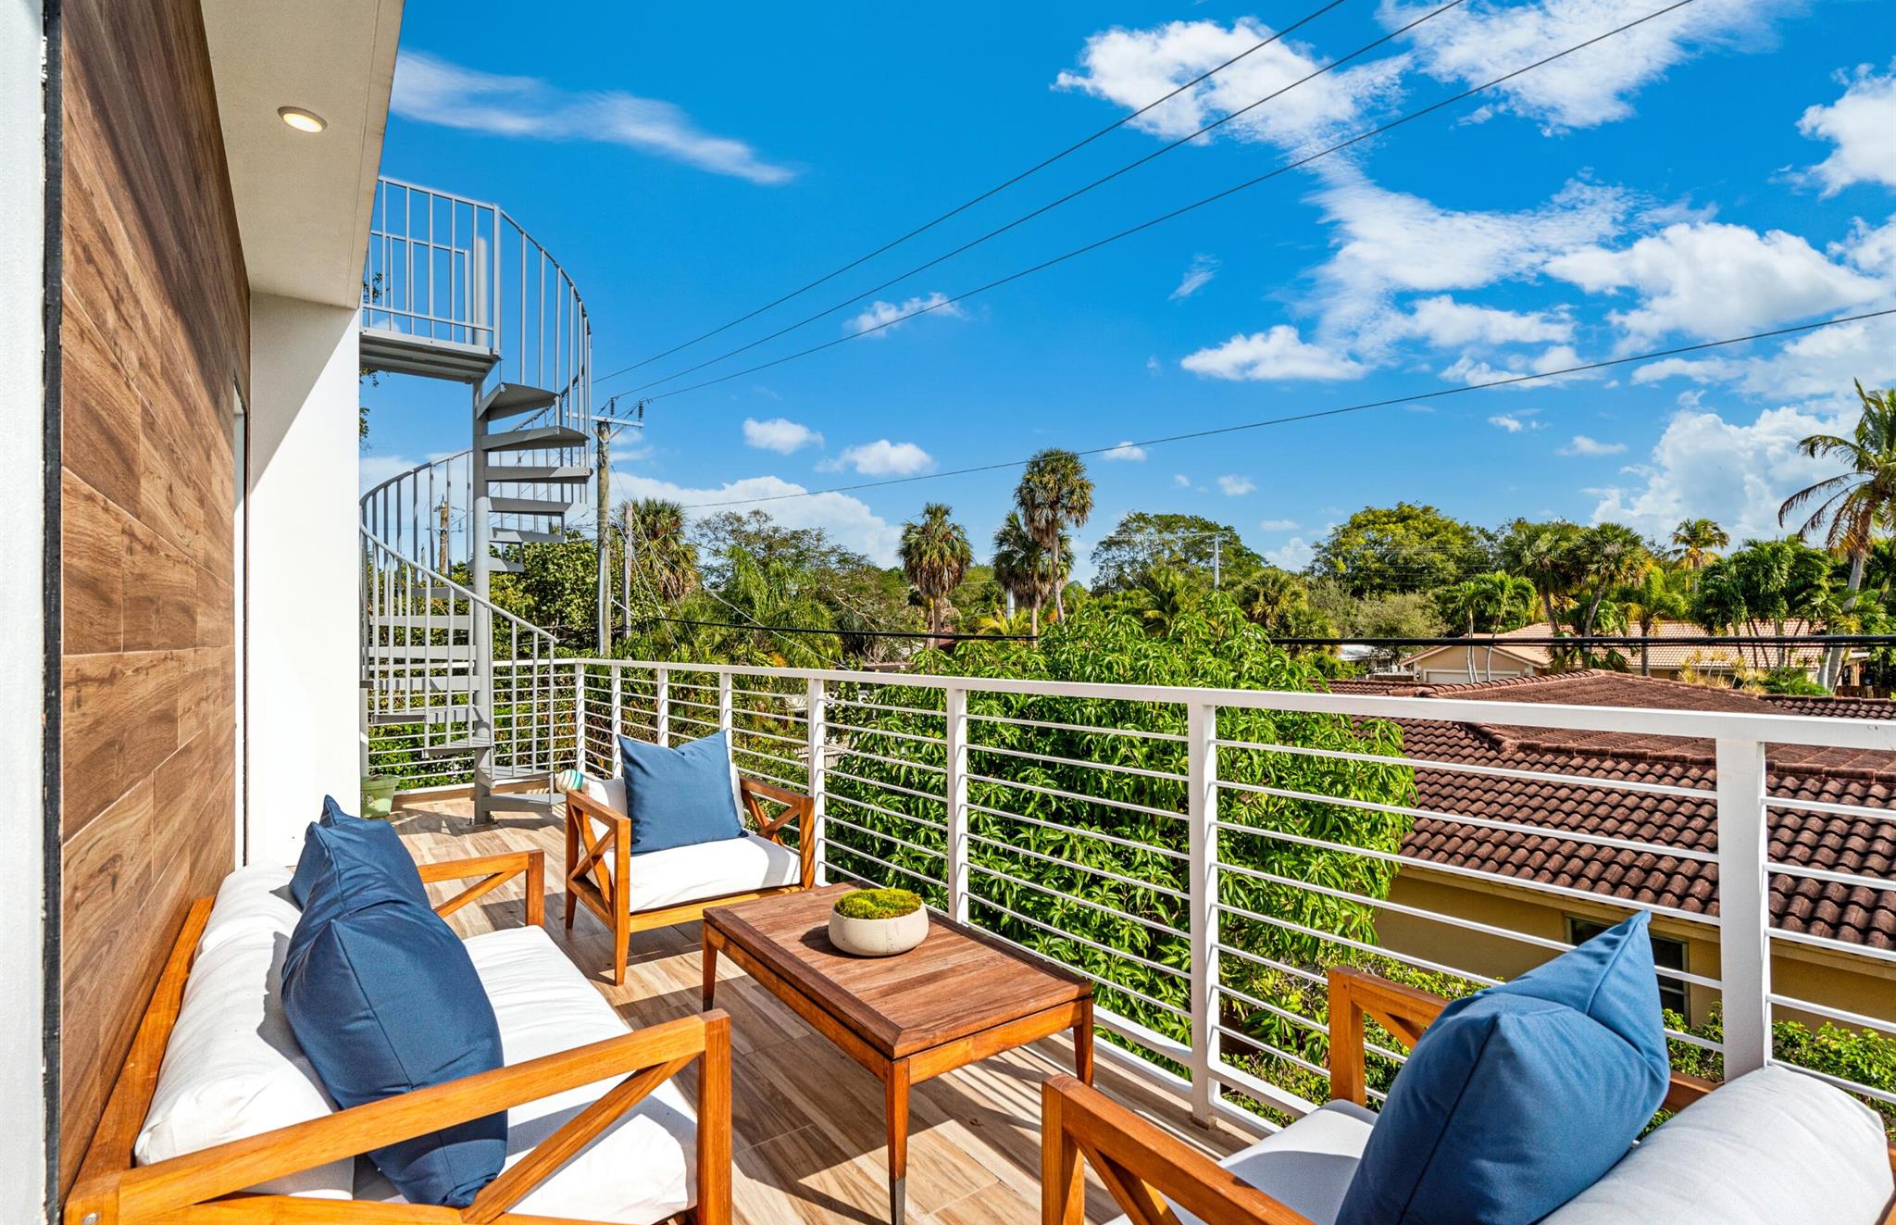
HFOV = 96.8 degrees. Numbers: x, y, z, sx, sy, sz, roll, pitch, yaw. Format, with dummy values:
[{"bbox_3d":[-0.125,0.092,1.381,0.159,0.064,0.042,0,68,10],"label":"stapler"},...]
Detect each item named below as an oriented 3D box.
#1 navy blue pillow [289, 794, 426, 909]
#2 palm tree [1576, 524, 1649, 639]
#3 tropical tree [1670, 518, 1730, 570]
[{"bbox_3d":[-1.393,0.668,2.004,0.210,0.450,0.450,-23,10,-29],"label":"navy blue pillow"},{"bbox_3d":[29.249,0.700,36.884,2.710,9.220,2.710,-2,-2,38],"label":"palm tree"},{"bbox_3d":[51.822,-0.045,58.038,4.400,12.780,4.400,0,-2,0],"label":"tropical tree"}]

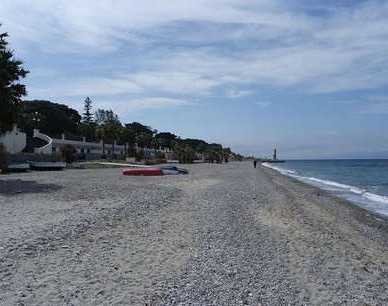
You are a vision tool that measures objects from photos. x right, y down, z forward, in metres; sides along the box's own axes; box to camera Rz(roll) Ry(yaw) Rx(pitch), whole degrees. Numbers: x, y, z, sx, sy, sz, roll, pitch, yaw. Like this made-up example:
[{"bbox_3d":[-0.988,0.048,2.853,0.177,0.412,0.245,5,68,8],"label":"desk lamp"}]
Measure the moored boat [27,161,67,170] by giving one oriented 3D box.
[{"bbox_3d":[-21.785,1.901,45.500,5.200,1.400,1.800,-1,-2,6],"label":"moored boat"}]

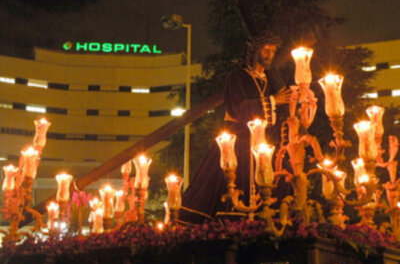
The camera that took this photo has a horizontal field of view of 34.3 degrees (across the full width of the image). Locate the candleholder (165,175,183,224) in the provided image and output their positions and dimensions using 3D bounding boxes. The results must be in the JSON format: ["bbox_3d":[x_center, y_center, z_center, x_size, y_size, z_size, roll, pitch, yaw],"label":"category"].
[{"bbox_3d":[-0.246,0.617,6.000,0.168,0.440,0.168,1,-12,0],"label":"candleholder"}]

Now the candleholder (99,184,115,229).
[{"bbox_3d":[-0.954,0.770,6.600,0.170,0.452,0.170,1,-13,0],"label":"candleholder"}]

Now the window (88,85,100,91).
[{"bbox_3d":[-14.694,-6.071,90.000,1.580,0.850,0.150,2,-14,-3],"label":"window"}]

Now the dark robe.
[{"bbox_3d":[0.289,0.169,5.700,0.750,1.350,0.620,-9,-16,38],"label":"dark robe"}]

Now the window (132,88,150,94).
[{"bbox_3d":[-8.371,-5.864,92.000,2.500,0.850,0.150,2,-12,-2],"label":"window"}]

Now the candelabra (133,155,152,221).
[{"bbox_3d":[-0.555,0.546,6.250,0.180,0.640,0.180,1,-13,0],"label":"candelabra"}]

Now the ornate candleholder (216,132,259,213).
[{"bbox_3d":[0.281,0.308,4.900,0.310,0.590,0.180,1,-12,0],"label":"ornate candleholder"}]

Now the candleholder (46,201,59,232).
[{"bbox_3d":[-1.635,0.937,7.200,0.125,0.330,0.125,1,-12,0],"label":"candleholder"}]

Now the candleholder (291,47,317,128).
[{"bbox_3d":[0.737,-0.315,4.600,0.180,0.570,0.180,1,-12,0],"label":"candleholder"}]

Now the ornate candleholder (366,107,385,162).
[{"bbox_3d":[1.506,0.017,5.550,0.155,0.490,0.155,1,-12,0],"label":"ornate candleholder"}]

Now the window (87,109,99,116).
[{"bbox_3d":[-15.225,-2.694,92.000,1.680,0.880,0.150,2,-12,-2],"label":"window"}]

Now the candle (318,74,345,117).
[{"bbox_3d":[0.894,-0.249,4.400,0.165,0.270,0.165,1,-12,0],"label":"candle"}]

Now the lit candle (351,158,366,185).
[{"bbox_3d":[1.503,0.377,6.100,0.150,0.255,0.150,1,-12,0],"label":"lit candle"}]

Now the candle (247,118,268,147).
[{"bbox_3d":[0.443,0.029,4.950,0.155,0.265,0.155,1,-12,0],"label":"candle"}]

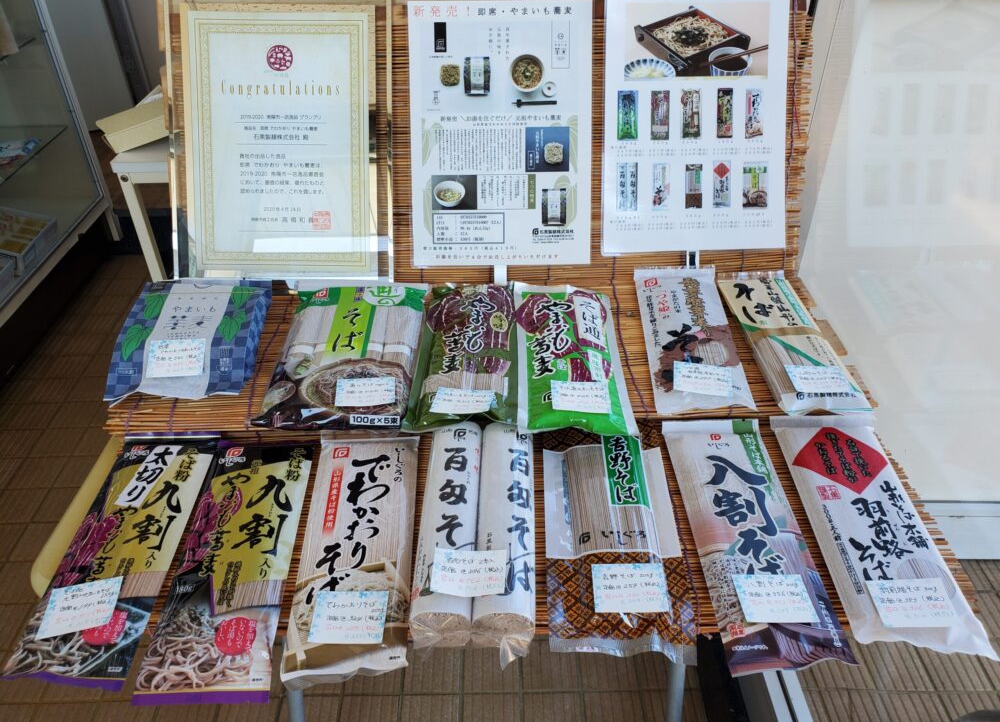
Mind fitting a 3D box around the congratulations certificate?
[{"bbox_3d":[-0.257,-0.253,0.882,0.216,0.303,0.010,1,7,3],"label":"congratulations certificate"}]

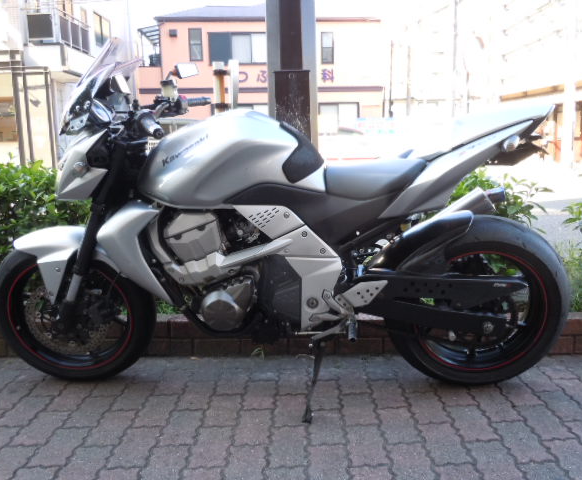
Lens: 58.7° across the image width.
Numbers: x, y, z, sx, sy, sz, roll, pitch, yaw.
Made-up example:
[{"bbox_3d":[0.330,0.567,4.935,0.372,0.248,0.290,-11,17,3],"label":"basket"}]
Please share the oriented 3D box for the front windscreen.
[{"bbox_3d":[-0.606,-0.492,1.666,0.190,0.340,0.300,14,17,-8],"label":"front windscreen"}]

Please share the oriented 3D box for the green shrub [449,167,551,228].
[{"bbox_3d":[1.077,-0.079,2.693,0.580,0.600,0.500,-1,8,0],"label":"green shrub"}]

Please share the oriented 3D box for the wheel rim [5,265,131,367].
[{"bbox_3d":[-0.784,0.259,1.886,0.440,0.440,0.100,-2,19,-3],"label":"wheel rim"}]

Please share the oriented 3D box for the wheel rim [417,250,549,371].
[{"bbox_3d":[0.654,0.228,1.823,0.440,0.440,0.150,-1,16,3],"label":"wheel rim"}]

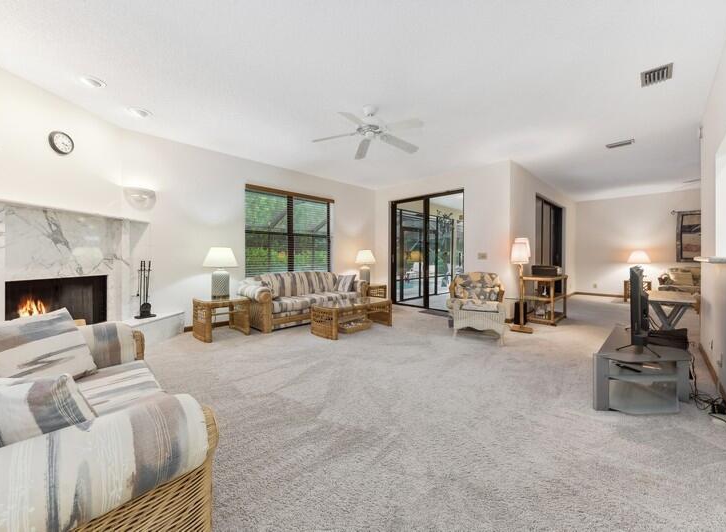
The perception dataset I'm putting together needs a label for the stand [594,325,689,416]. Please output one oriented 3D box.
[{"bbox_3d":[2.267,0.827,2.142,1.220,0.410,0.480,-2,2,-42],"label":"stand"}]

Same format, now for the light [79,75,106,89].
[{"bbox_3d":[-2.543,-1.711,2.515,0.200,0.040,0.200,-2,2,-42],"label":"light"}]

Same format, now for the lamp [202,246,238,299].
[{"bbox_3d":[-1.986,0.108,3.732,0.440,0.730,0.440,-1,2,-42],"label":"lamp"}]

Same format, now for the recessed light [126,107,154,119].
[{"bbox_3d":[-2.554,-1.747,3.058,0.210,0.035,0.210,-1,2,-42],"label":"recessed light"}]

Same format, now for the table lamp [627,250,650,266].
[{"bbox_3d":[6.841,0.011,6.602,0.420,0.770,0.420,-1,2,-42],"label":"table lamp"}]

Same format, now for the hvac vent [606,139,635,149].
[{"bbox_3d":[3.761,-1.765,3.885,0.190,0.030,0.280,-2,2,-42],"label":"hvac vent"}]

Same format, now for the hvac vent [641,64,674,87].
[{"bbox_3d":[2.699,-1.737,2.446,0.295,0.020,0.195,-1,2,-42],"label":"hvac vent"}]

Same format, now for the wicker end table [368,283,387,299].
[{"bbox_3d":[0.104,0.667,5.733,0.640,0.500,0.620,-2,2,-42],"label":"wicker end table"}]

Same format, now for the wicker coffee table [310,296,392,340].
[{"bbox_3d":[-0.163,0.745,4.084,1.300,0.420,0.700,-1,2,-42],"label":"wicker coffee table"}]

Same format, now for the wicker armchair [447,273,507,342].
[{"bbox_3d":[1.610,0.540,3.779,0.740,0.880,0.780,1,2,25],"label":"wicker armchair"}]

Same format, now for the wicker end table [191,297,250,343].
[{"bbox_3d":[-2.018,0.729,3.817,0.640,0.500,0.620,-2,2,-42],"label":"wicker end table"}]

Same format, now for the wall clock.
[{"bbox_3d":[-3.161,-1.291,2.796,0.040,0.222,0.222,0,1,4],"label":"wall clock"}]

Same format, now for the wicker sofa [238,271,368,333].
[{"bbox_3d":[-0.970,0.526,4.705,2.100,0.830,0.930,-1,2,-42],"label":"wicker sofa"}]

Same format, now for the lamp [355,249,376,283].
[{"bbox_3d":[0.053,0.032,5.748,0.450,0.770,0.450,0,2,0],"label":"lamp"}]

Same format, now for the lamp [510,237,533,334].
[{"bbox_3d":[2.378,0.268,3.964,0.340,1.380,0.280,-1,2,-42],"label":"lamp"}]

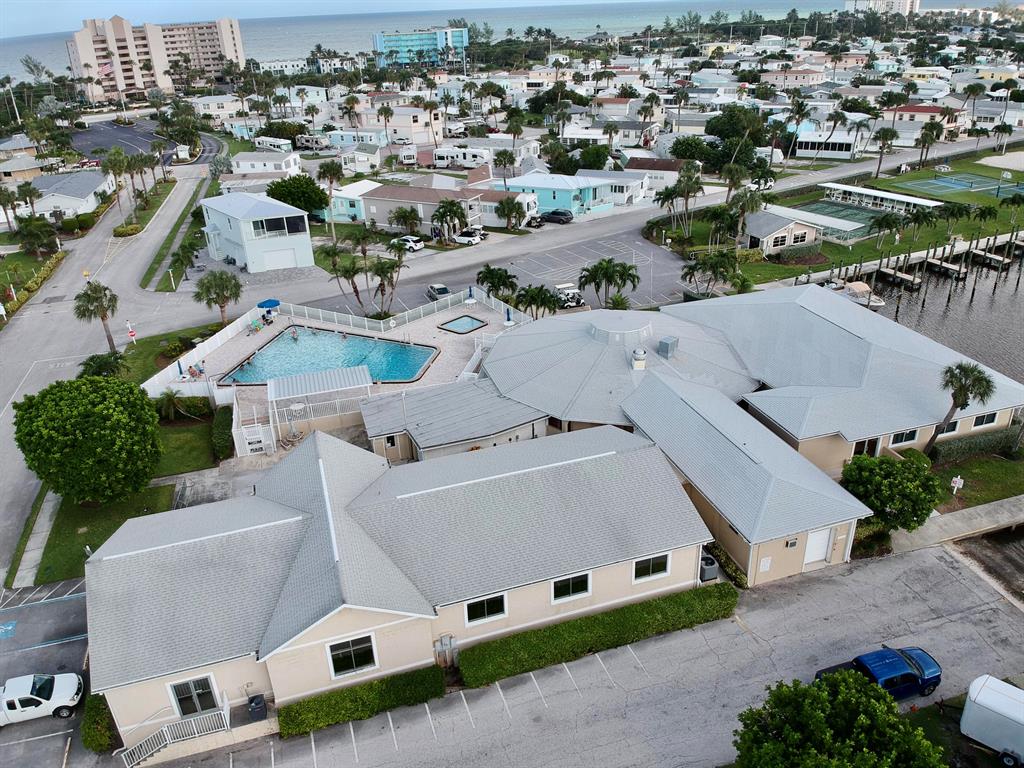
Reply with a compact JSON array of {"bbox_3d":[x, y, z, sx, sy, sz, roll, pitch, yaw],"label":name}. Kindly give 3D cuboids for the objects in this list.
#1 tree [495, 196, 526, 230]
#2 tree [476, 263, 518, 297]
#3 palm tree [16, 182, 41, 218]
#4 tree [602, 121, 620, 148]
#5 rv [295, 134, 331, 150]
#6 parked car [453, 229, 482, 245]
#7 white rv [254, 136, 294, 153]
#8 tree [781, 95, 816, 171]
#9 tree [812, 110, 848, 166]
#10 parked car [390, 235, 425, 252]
[{"bbox_3d":[-0.225,-23.787,103.353,4.300,4.600,4.000,-2,27,0],"label":"tree"},{"bbox_3d":[-1.440,-10.320,76.860,4.330,4.390,4.330,-3,27,-1],"label":"tree"},{"bbox_3d":[-78.719,-29.487,119.453,3.900,6.700,3.800,-19,32,-29],"label":"palm tree"},{"bbox_3d":[19.610,-48.360,146.360,3.440,6.480,3.440,1,28,7],"label":"tree"},{"bbox_3d":[-45.180,-54.790,167.300,7.600,3.450,2.500,5,28,14],"label":"rv"},{"bbox_3d":[-6.088,-19.650,99.267,4.500,1.420,1.850,19,34,35],"label":"parked car"},{"bbox_3d":[-52.540,-52.662,163.297,2.600,3.250,10.500,-26,35,-36],"label":"white rv"},{"bbox_3d":[49.768,-43.749,130.149,6.400,12.000,6.000,-2,27,0],"label":"tree"},{"bbox_3d":[56.971,-43.641,131.489,6.200,9.800,4.800,9,29,21],"label":"tree"},{"bbox_3d":[-13.693,-18.574,97.494,4.600,1.650,1.870,18,33,34],"label":"parked car"}]

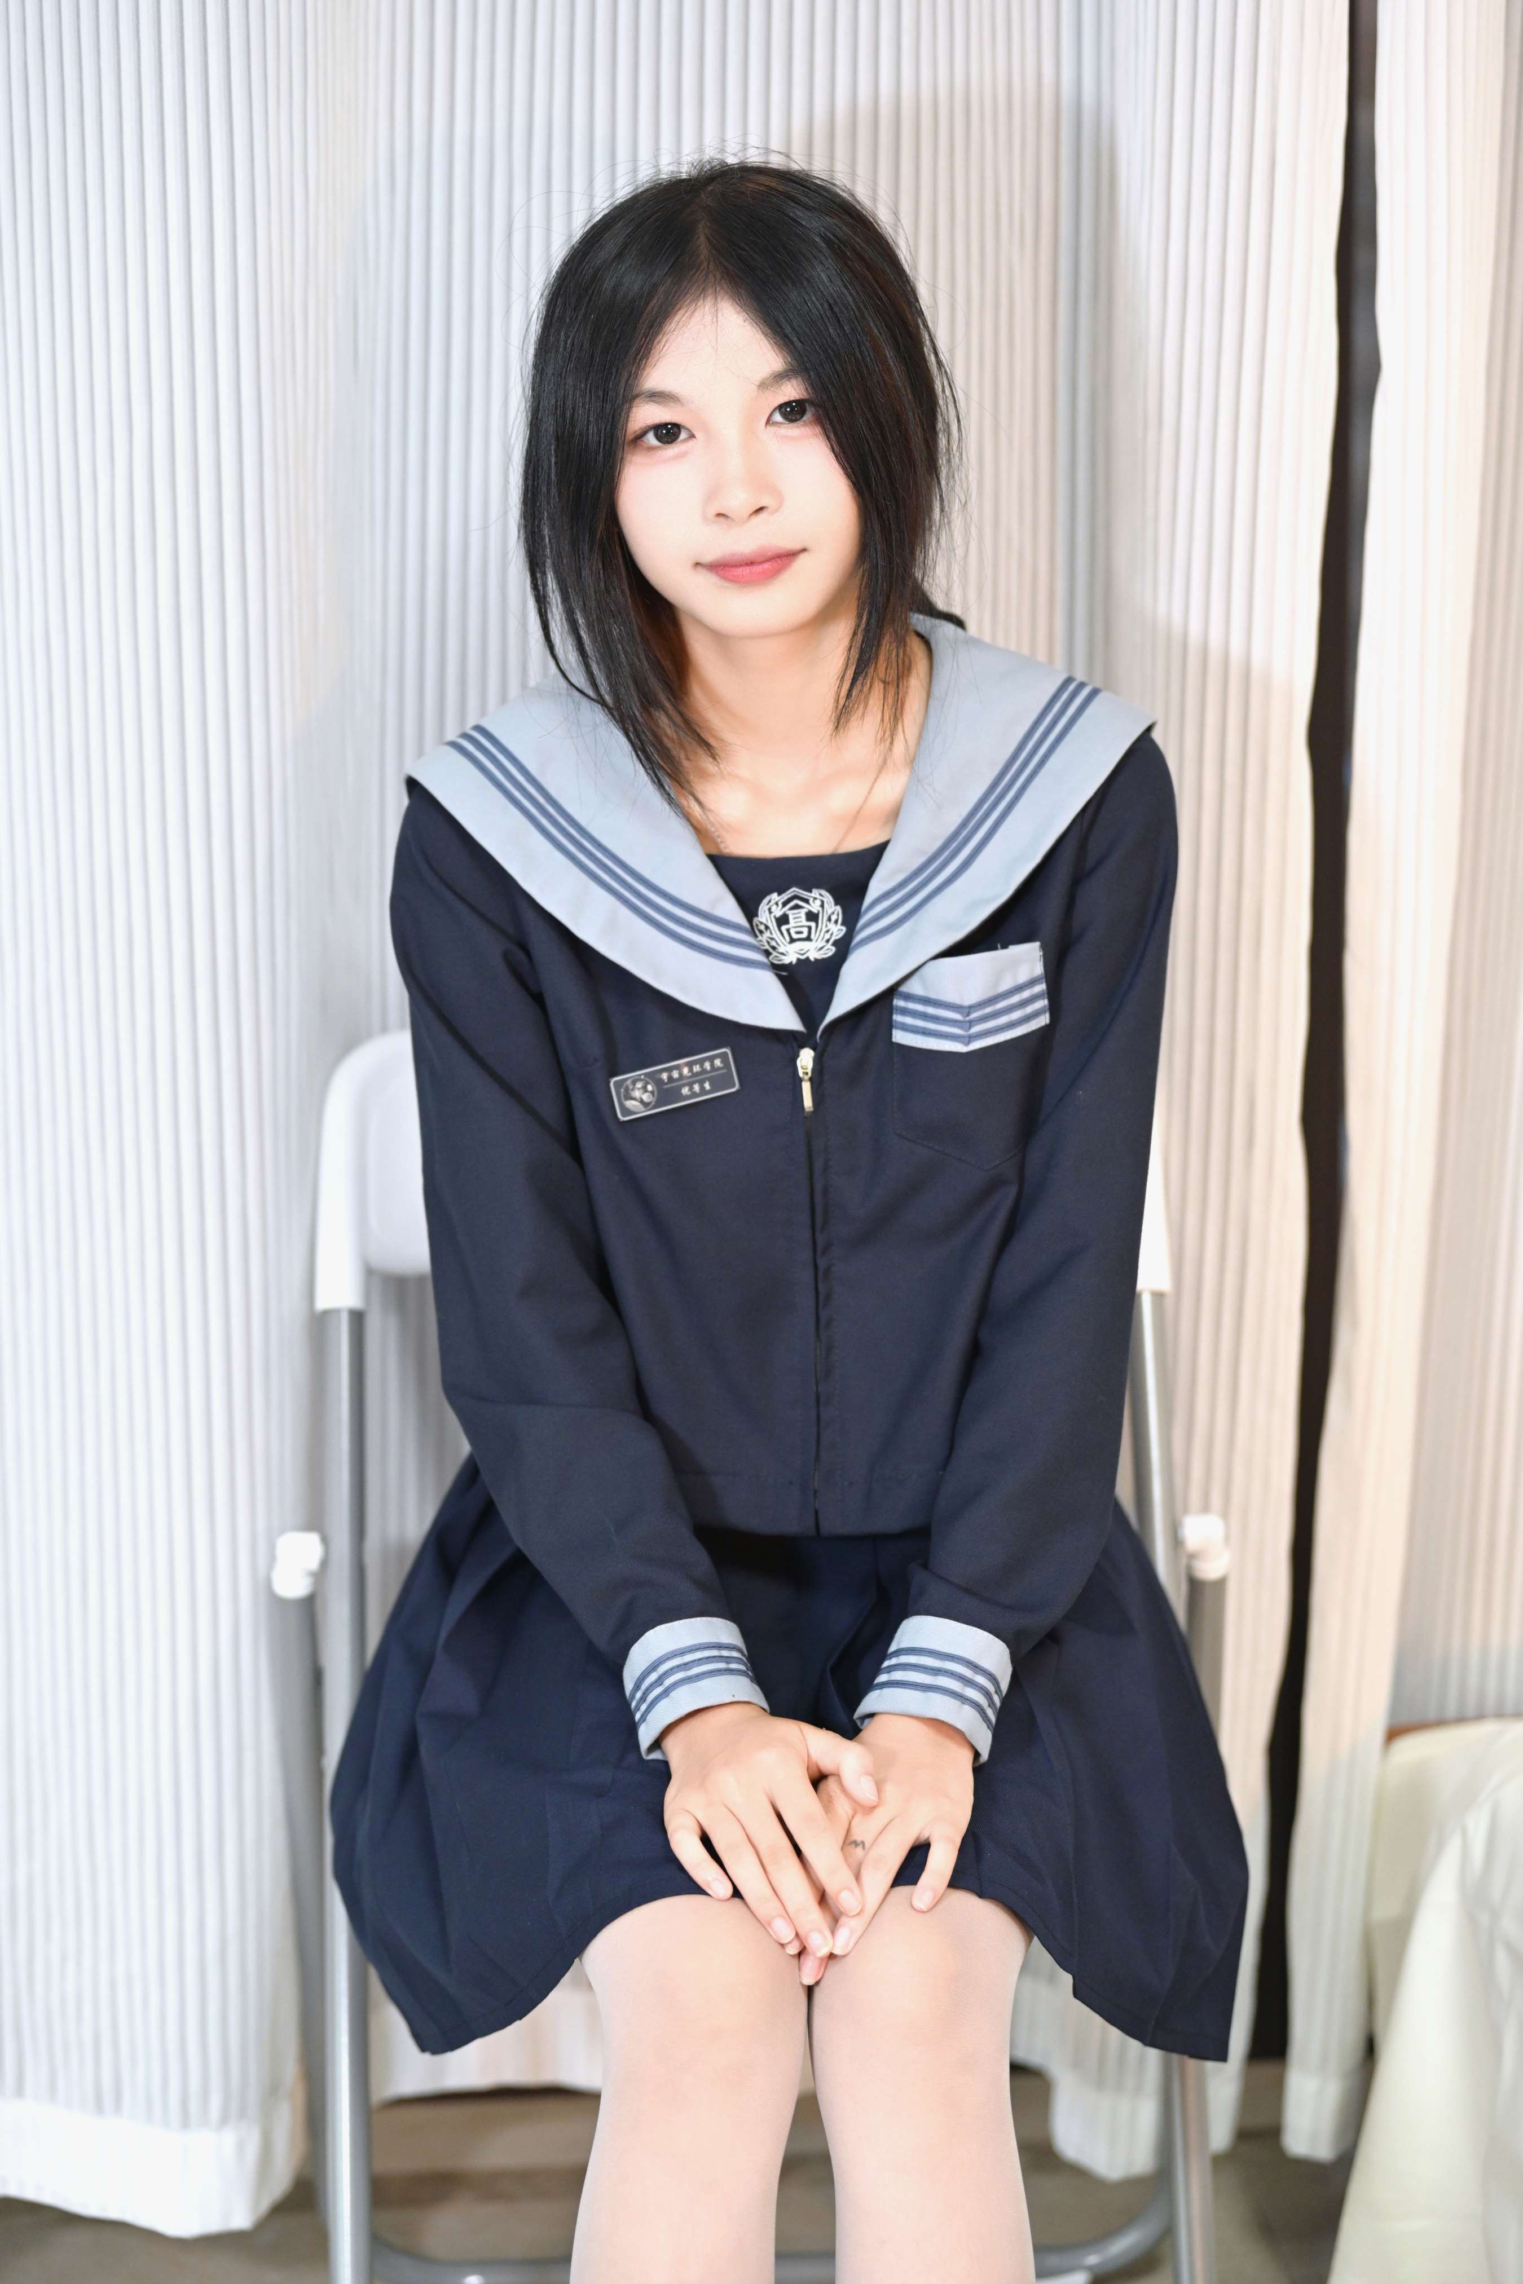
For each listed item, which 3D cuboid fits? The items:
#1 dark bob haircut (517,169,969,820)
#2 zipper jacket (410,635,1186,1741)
[{"bbox_3d":[-0.010,-0.335,2.490,0.220,0.305,0.240,-5,11,1],"label":"dark bob haircut"},{"bbox_3d":[0.011,0.008,2.430,0.390,0.475,0.400,-1,14,-5],"label":"zipper jacket"}]

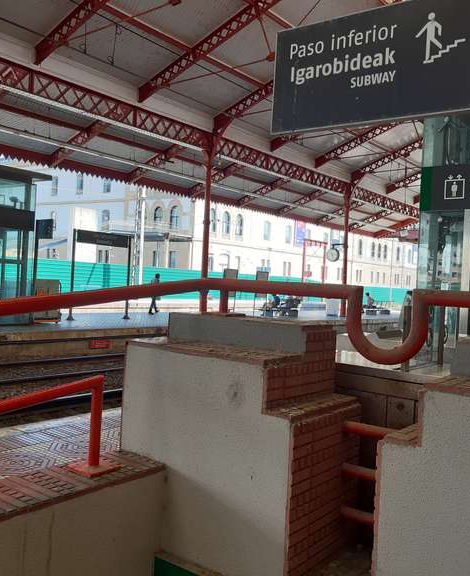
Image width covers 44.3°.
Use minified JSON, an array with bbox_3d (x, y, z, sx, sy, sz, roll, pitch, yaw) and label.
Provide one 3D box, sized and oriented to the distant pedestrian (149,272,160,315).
[{"bbox_3d":[-3.205,0.223,23.291,0.450,1.650,0.500,3,1,-40],"label":"distant pedestrian"}]

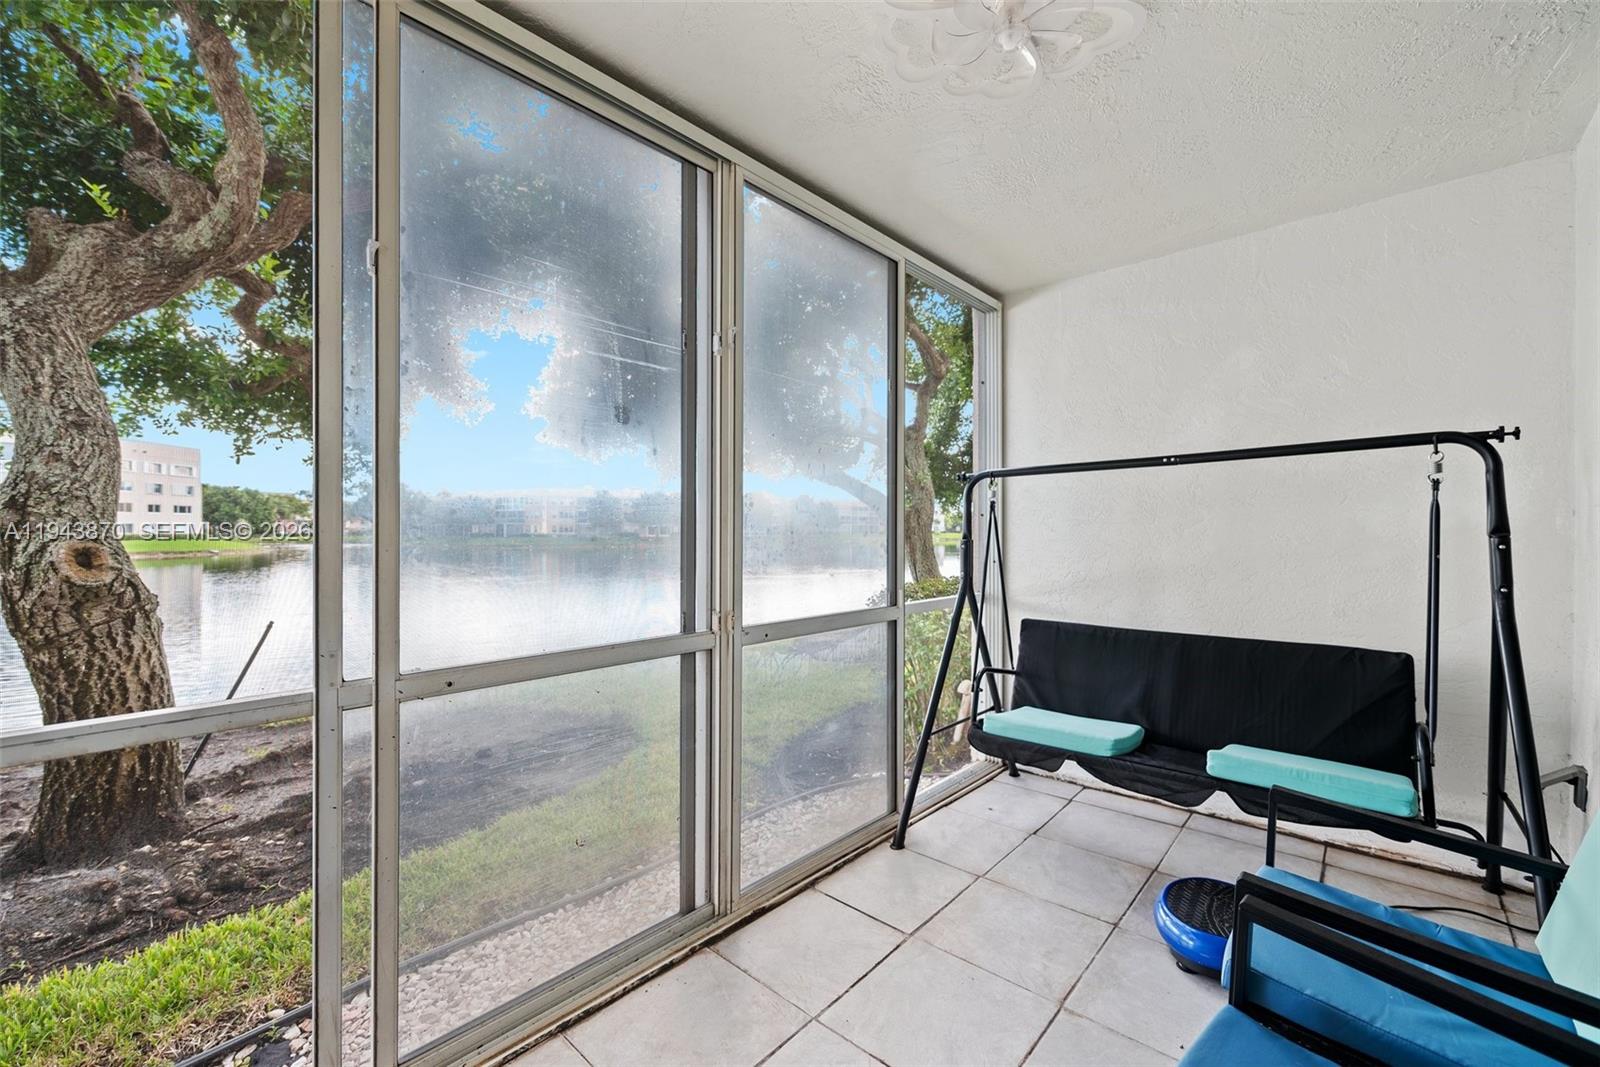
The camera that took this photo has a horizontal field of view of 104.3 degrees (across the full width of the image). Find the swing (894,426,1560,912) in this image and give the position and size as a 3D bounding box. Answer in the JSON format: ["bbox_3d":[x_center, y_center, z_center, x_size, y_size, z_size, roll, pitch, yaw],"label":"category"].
[{"bbox_3d":[1.389,0.472,2.310,1.740,1.525,1.090,-1,-1,43],"label":"swing"}]

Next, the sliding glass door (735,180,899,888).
[{"bbox_3d":[0.114,0.005,2.397,0.050,2.420,0.980,-1,-1,43],"label":"sliding glass door"}]

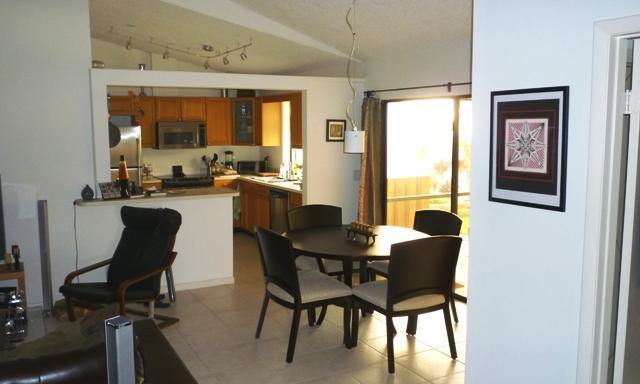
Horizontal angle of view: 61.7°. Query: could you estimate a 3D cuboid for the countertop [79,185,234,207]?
[{"bbox_3d":[-1.683,0.048,5.572,1.590,0.043,0.567,-4,7,-28],"label":"countertop"}]

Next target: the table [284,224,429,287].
[{"bbox_3d":[0.305,0.770,4.515,1.220,0.760,1.220,-4,8,-28],"label":"table"}]

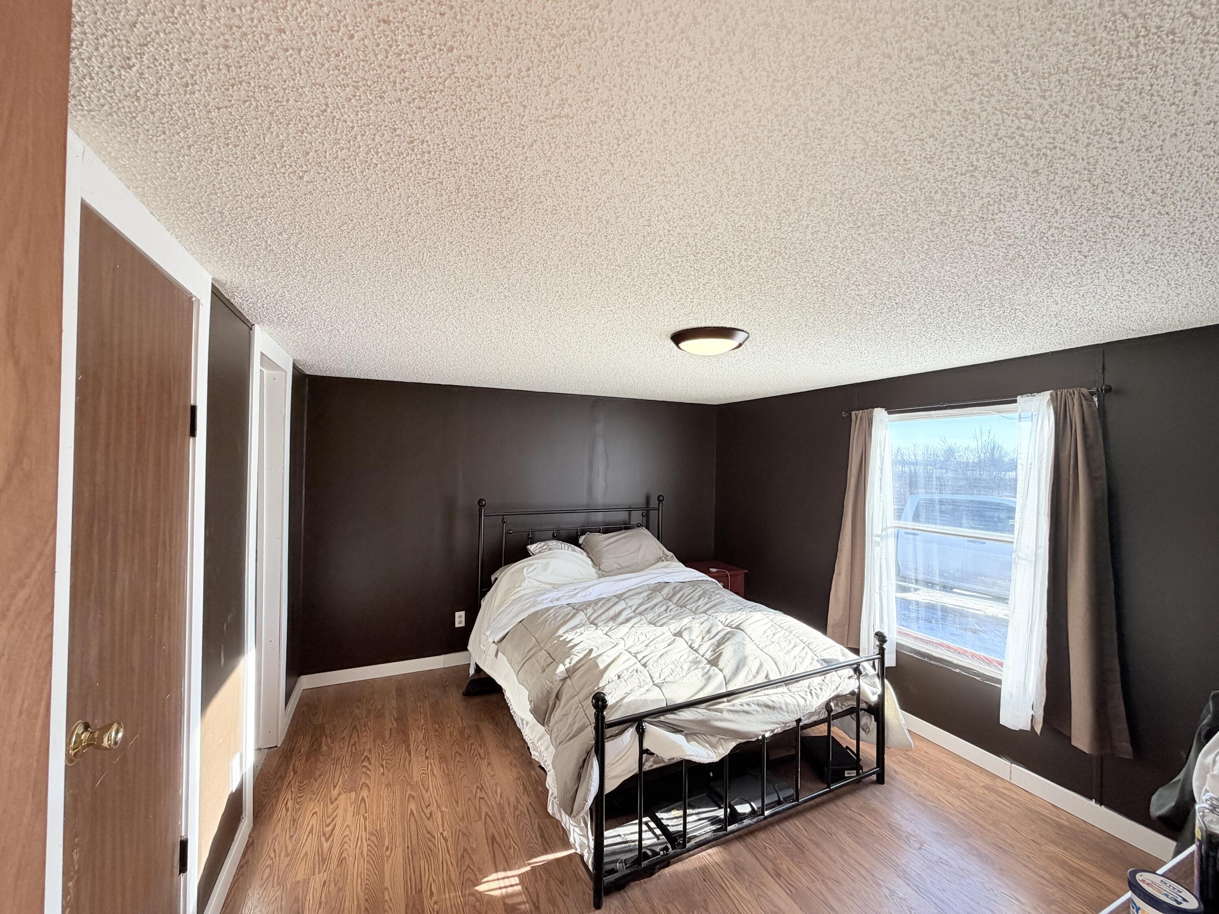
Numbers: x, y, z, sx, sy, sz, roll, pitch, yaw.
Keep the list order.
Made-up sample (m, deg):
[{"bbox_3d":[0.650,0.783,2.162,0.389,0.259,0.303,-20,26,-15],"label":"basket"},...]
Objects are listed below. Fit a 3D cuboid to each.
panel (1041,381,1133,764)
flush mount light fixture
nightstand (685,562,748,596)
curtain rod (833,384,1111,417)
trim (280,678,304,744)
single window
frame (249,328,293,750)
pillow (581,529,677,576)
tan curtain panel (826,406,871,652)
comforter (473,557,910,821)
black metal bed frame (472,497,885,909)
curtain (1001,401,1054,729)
[{"bbox_3d":[2.076,0.474,2.159,0.110,1.570,0.300,1,-1,-24],"label":"panel"},{"bbox_3d":[0.447,-0.489,2.181,0.335,0.085,0.335,1,-1,0],"label":"flush mount light fixture"},{"bbox_3d":[0.873,1.309,4.352,0.520,0.638,0.430,1,-1,-24],"label":"nightstand"},{"bbox_3d":[1.870,-0.293,2.716,0.090,0.045,1.370,1,-1,-24],"label":"curtain rod"},{"bbox_3d":[-1.940,1.530,3.014,0.020,0.090,0.700,1,-1,-24],"label":"trim"},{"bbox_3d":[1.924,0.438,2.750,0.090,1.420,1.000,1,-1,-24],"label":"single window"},{"bbox_3d":[-1.672,0.513,2.369,0.120,2.120,0.920,1,-1,-24],"label":"frame"},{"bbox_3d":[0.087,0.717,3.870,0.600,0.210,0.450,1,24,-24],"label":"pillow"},{"bbox_3d":[1.587,0.473,3.261,0.110,1.560,0.340,1,-1,-24],"label":"tan curtain panel"},{"bbox_3d":[0.293,1.061,2.942,1.850,0.700,1.850,1,-1,-26],"label":"comforter"},{"bbox_3d":[0.192,0.961,3.077,1.610,1.290,2.190,1,-1,-26],"label":"black metal bed frame"},{"bbox_3d":[1.986,0.500,2.355,0.090,1.600,0.210,1,-1,-24],"label":"curtain"}]

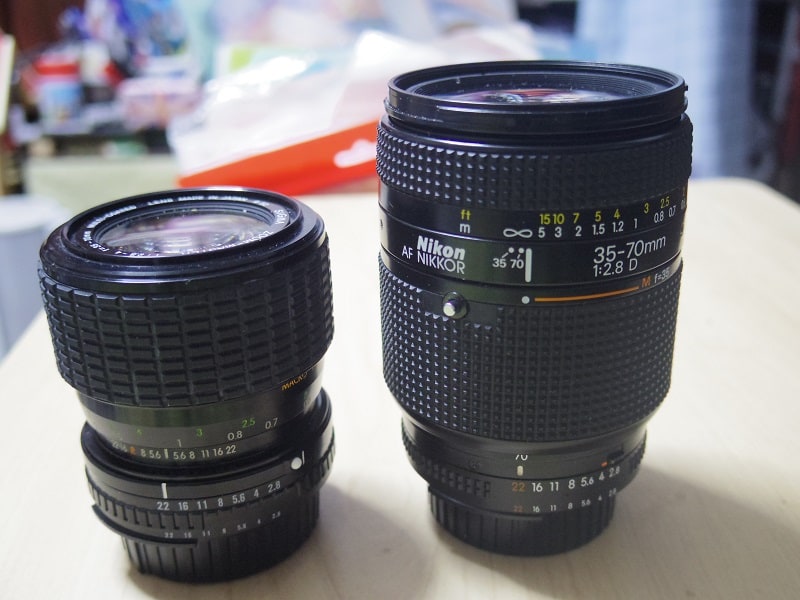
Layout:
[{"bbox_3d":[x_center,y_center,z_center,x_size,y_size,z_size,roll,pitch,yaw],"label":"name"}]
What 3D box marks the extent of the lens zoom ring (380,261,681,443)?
[{"bbox_3d":[0.032,0.002,0.227,0.072,0.035,0.072,-1,22,0],"label":"lens zoom ring"}]

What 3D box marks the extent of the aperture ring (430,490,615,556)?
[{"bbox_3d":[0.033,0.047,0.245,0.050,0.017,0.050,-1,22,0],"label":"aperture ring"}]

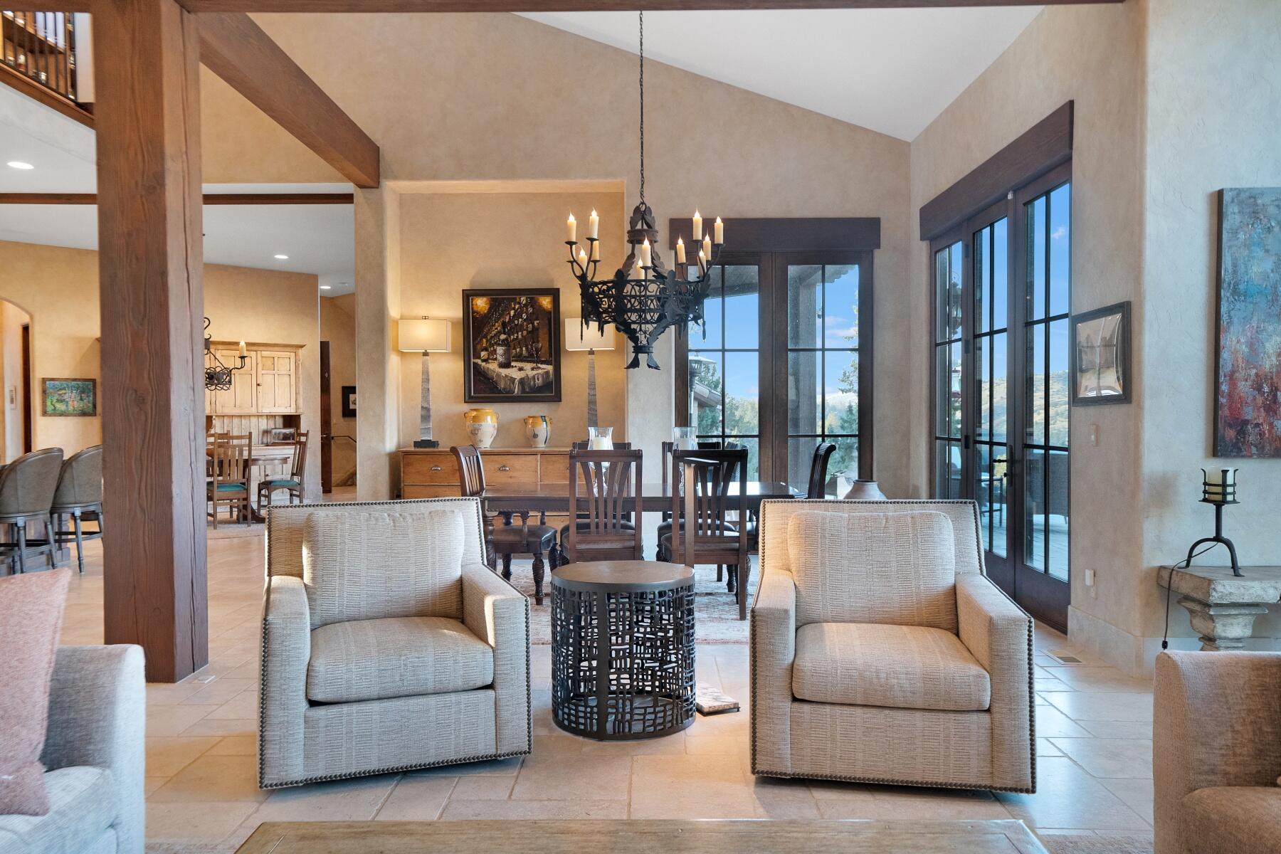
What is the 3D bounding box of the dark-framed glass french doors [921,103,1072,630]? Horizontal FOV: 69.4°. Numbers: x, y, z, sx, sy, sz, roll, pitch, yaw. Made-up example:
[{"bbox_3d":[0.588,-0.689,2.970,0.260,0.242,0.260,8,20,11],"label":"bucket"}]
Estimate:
[{"bbox_3d":[2.330,-0.311,6.158,0.140,2.862,2.592,0,1,0],"label":"dark-framed glass french doors"}]

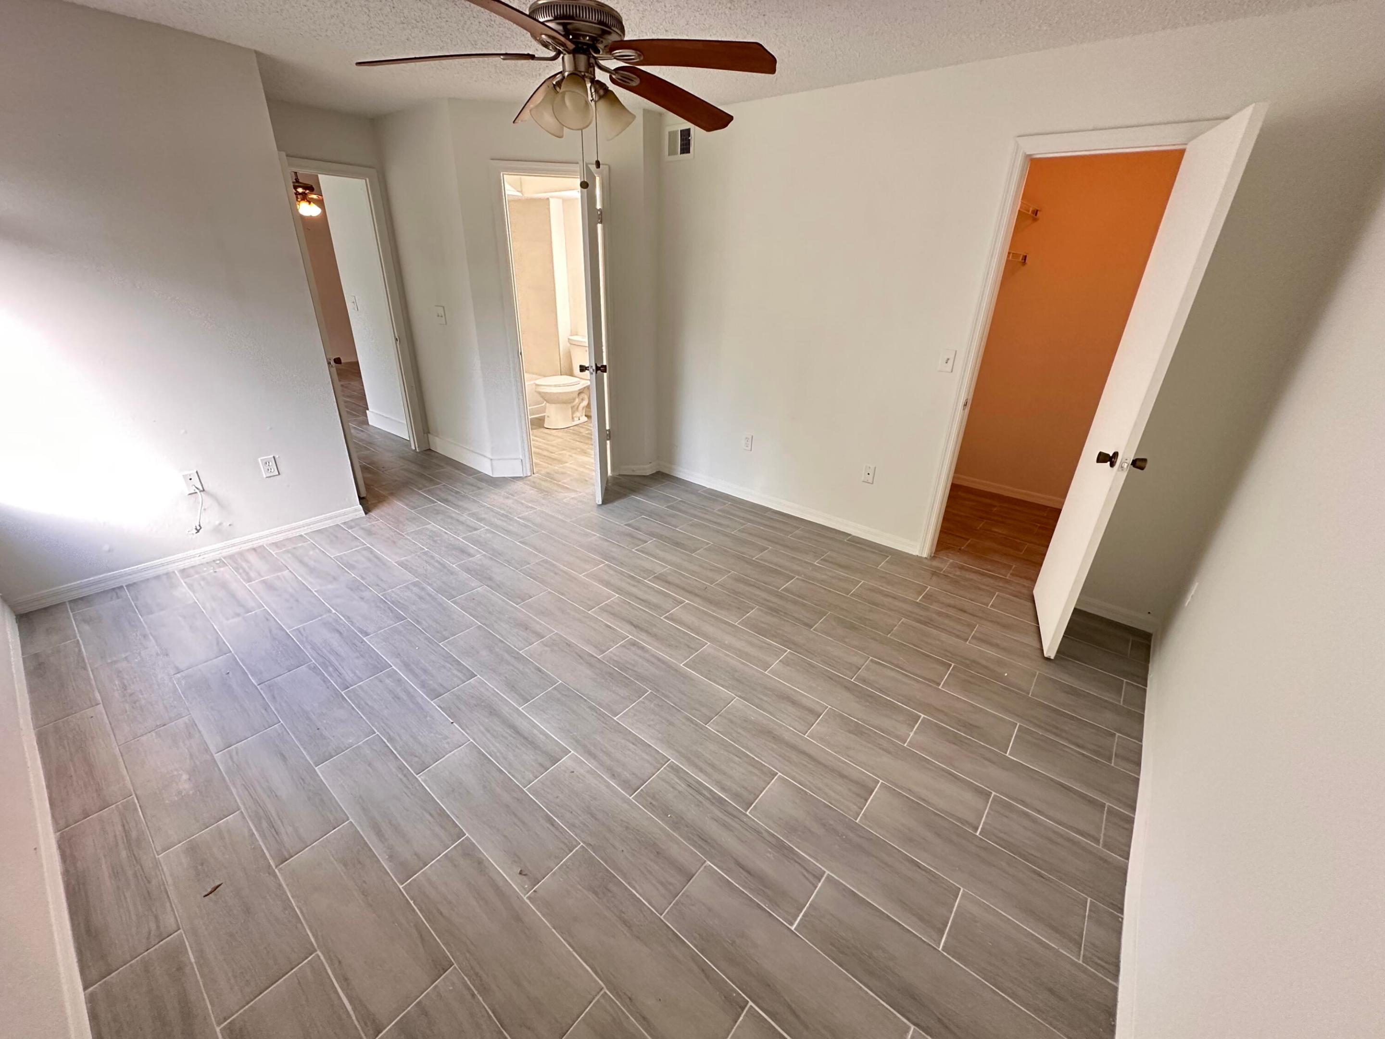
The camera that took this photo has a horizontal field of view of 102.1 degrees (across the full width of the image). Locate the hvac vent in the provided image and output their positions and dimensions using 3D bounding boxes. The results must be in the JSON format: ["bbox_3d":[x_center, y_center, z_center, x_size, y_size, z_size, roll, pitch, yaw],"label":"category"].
[{"bbox_3d":[-0.084,-2.399,3.569,0.245,0.197,0.025,21,31,34],"label":"hvac vent"}]

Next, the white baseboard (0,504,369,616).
[{"bbox_3d":[-2.673,0.167,3.148,0.022,0.093,1.565,21,31,34],"label":"white baseboard"}]

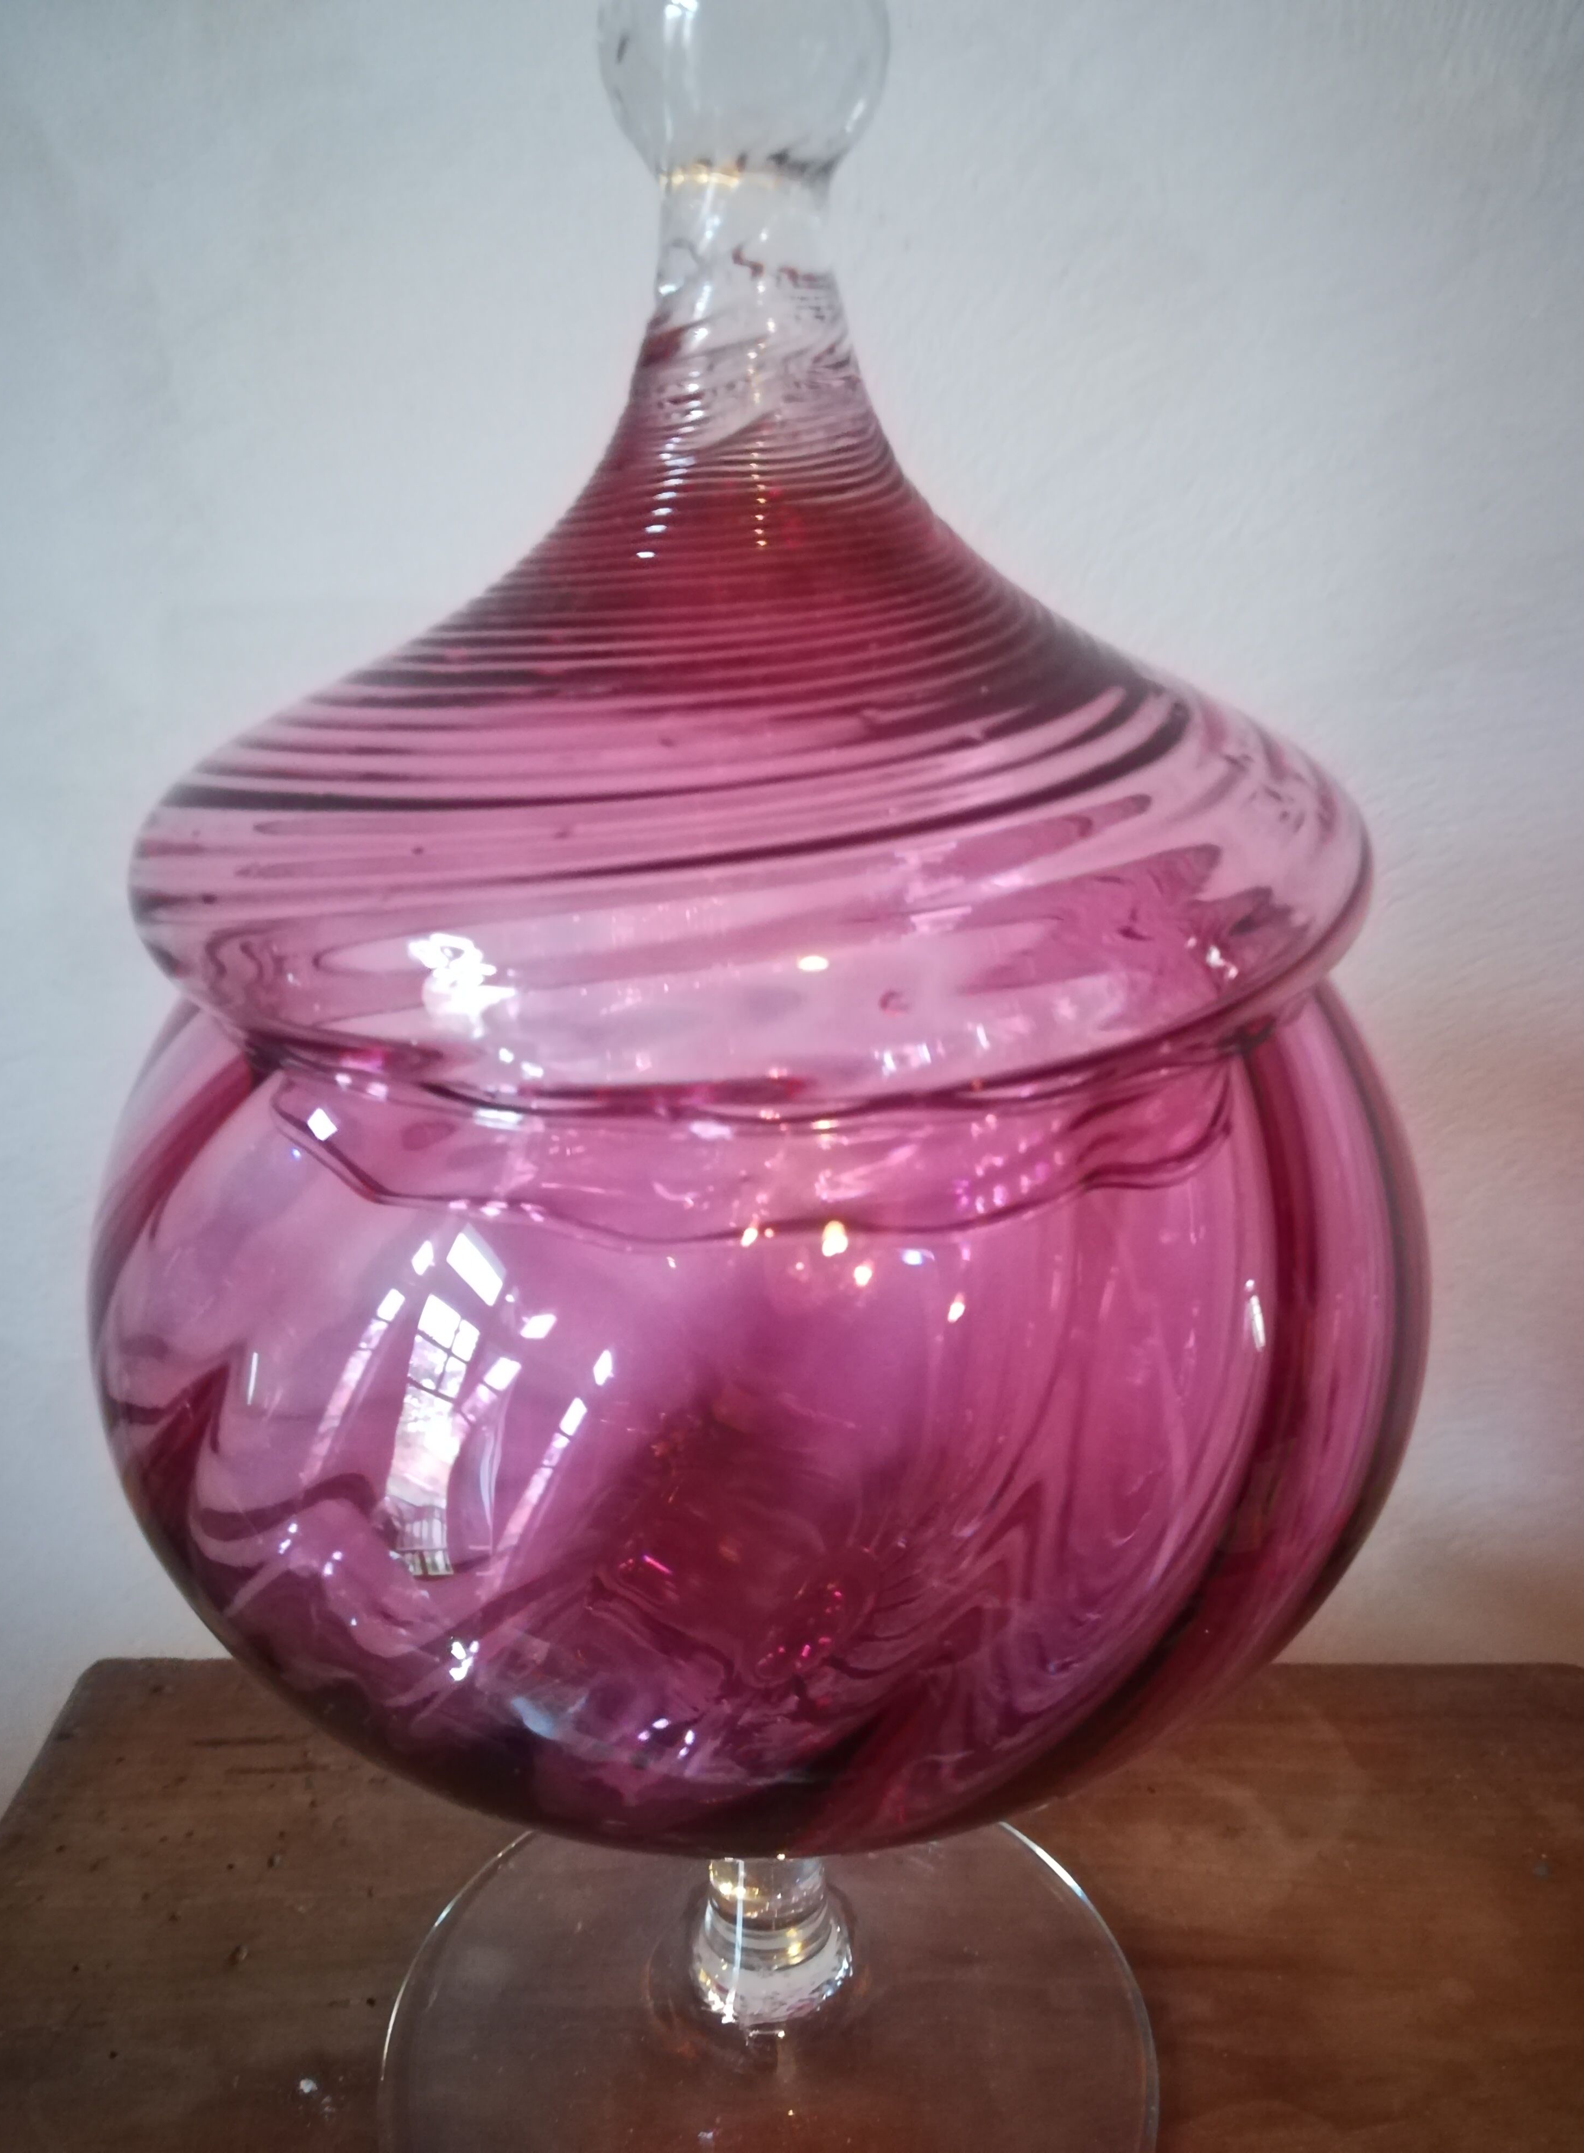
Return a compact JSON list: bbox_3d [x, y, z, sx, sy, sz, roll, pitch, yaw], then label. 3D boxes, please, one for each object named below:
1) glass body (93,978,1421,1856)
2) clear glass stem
[{"bbox_3d":[-0.004,0.035,0.238,0.180,0.121,0.180,0,21,0],"label":"glass body"},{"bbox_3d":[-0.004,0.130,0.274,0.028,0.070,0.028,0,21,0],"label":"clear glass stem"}]

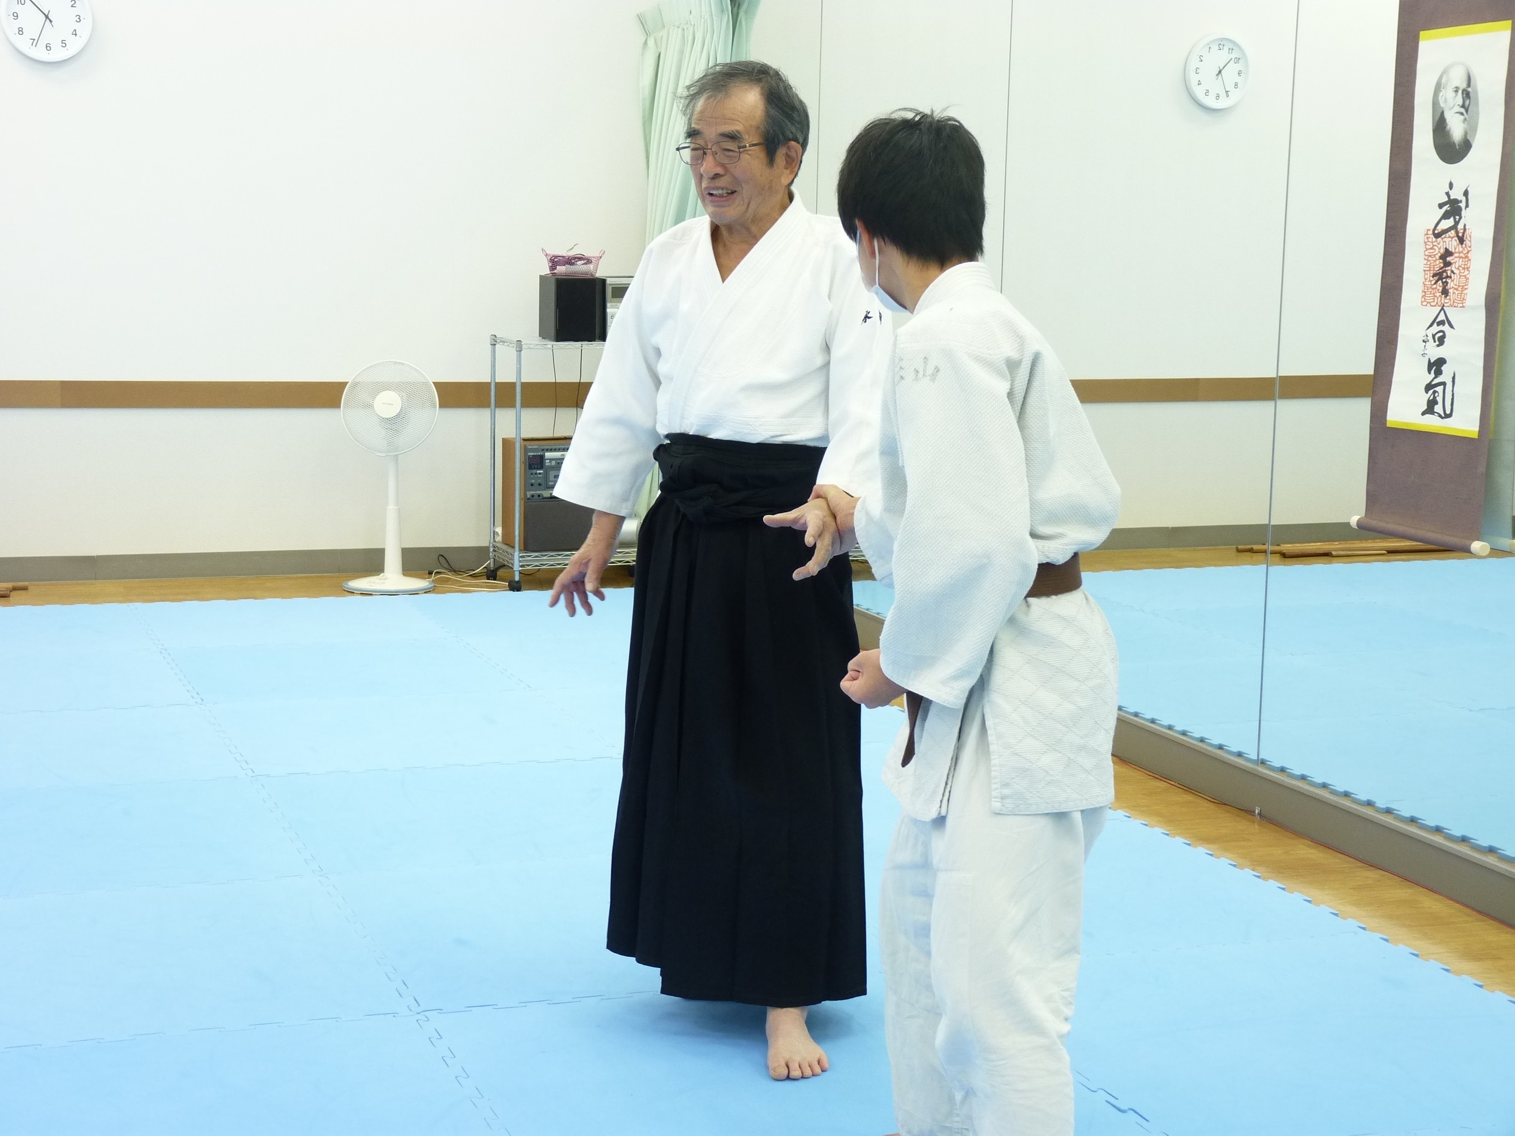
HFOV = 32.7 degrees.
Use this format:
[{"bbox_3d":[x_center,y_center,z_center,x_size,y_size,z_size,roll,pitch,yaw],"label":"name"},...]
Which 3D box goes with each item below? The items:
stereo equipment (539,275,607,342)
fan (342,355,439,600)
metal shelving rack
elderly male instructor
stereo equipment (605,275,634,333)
[{"bbox_3d":[-0.727,-1.015,10.127,0.180,0.245,0.205,-2,9,-20],"label":"stereo equipment"},{"bbox_3d":[-1.422,-0.362,9.991,0.375,0.885,0.365,2,8,7],"label":"fan"},{"bbox_3d":[-0.713,-0.420,10.202,0.610,0.975,0.345,-2,9,-20],"label":"metal shelving rack"},{"bbox_3d":[-0.055,-0.005,4.576,0.580,1.740,0.500,5,9,22],"label":"elderly male instructor"},{"bbox_3d":[-0.541,-1.018,10.194,0.210,0.240,0.250,-2,9,-20],"label":"stereo equipment"}]

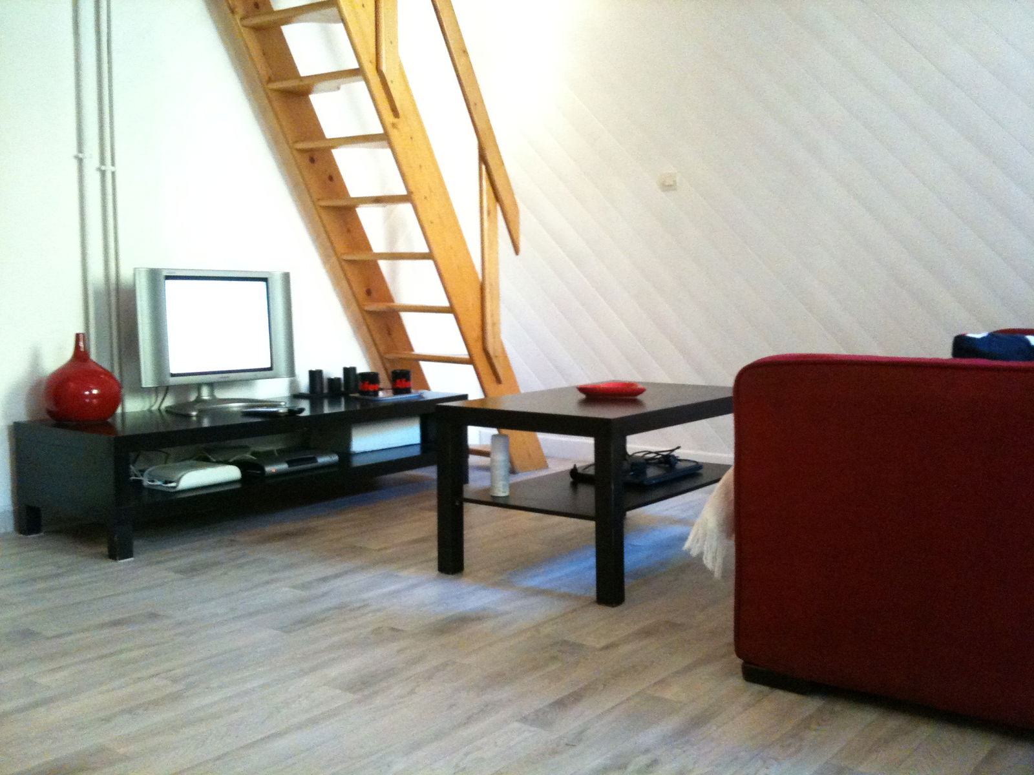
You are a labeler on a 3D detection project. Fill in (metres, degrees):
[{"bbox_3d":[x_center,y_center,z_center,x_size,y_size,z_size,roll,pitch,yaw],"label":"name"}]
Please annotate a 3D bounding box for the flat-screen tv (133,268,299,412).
[{"bbox_3d":[-1.017,-0.158,3.511,0.220,0.470,0.590,4,7,38],"label":"flat-screen tv"}]

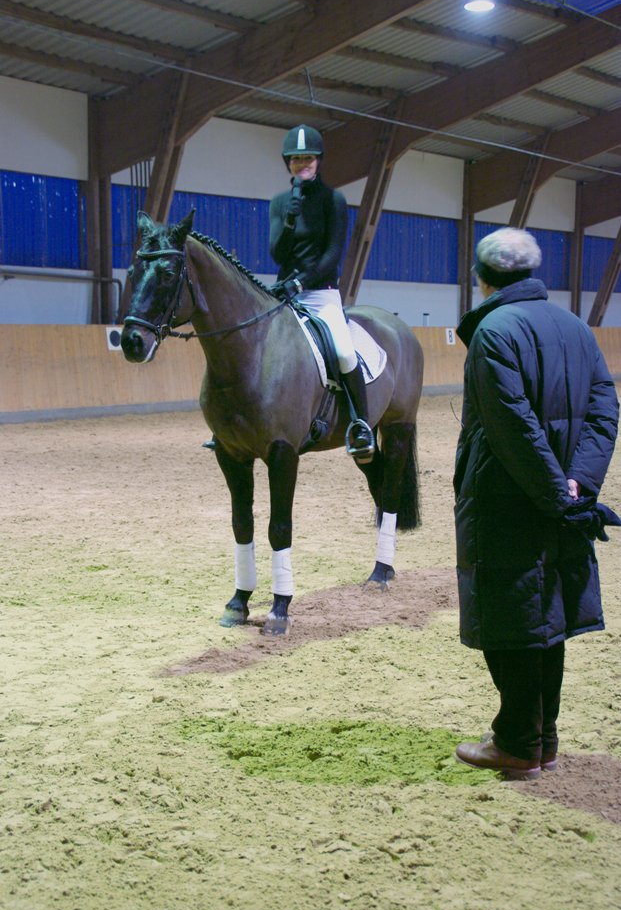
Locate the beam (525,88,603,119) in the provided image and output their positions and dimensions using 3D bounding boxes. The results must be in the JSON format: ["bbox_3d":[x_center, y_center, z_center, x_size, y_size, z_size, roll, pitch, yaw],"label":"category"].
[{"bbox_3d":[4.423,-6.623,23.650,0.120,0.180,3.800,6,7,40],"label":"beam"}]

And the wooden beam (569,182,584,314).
[{"bbox_3d":[6.538,-4.671,31.045,0.230,4.000,0.200,6,8,41],"label":"wooden beam"}]

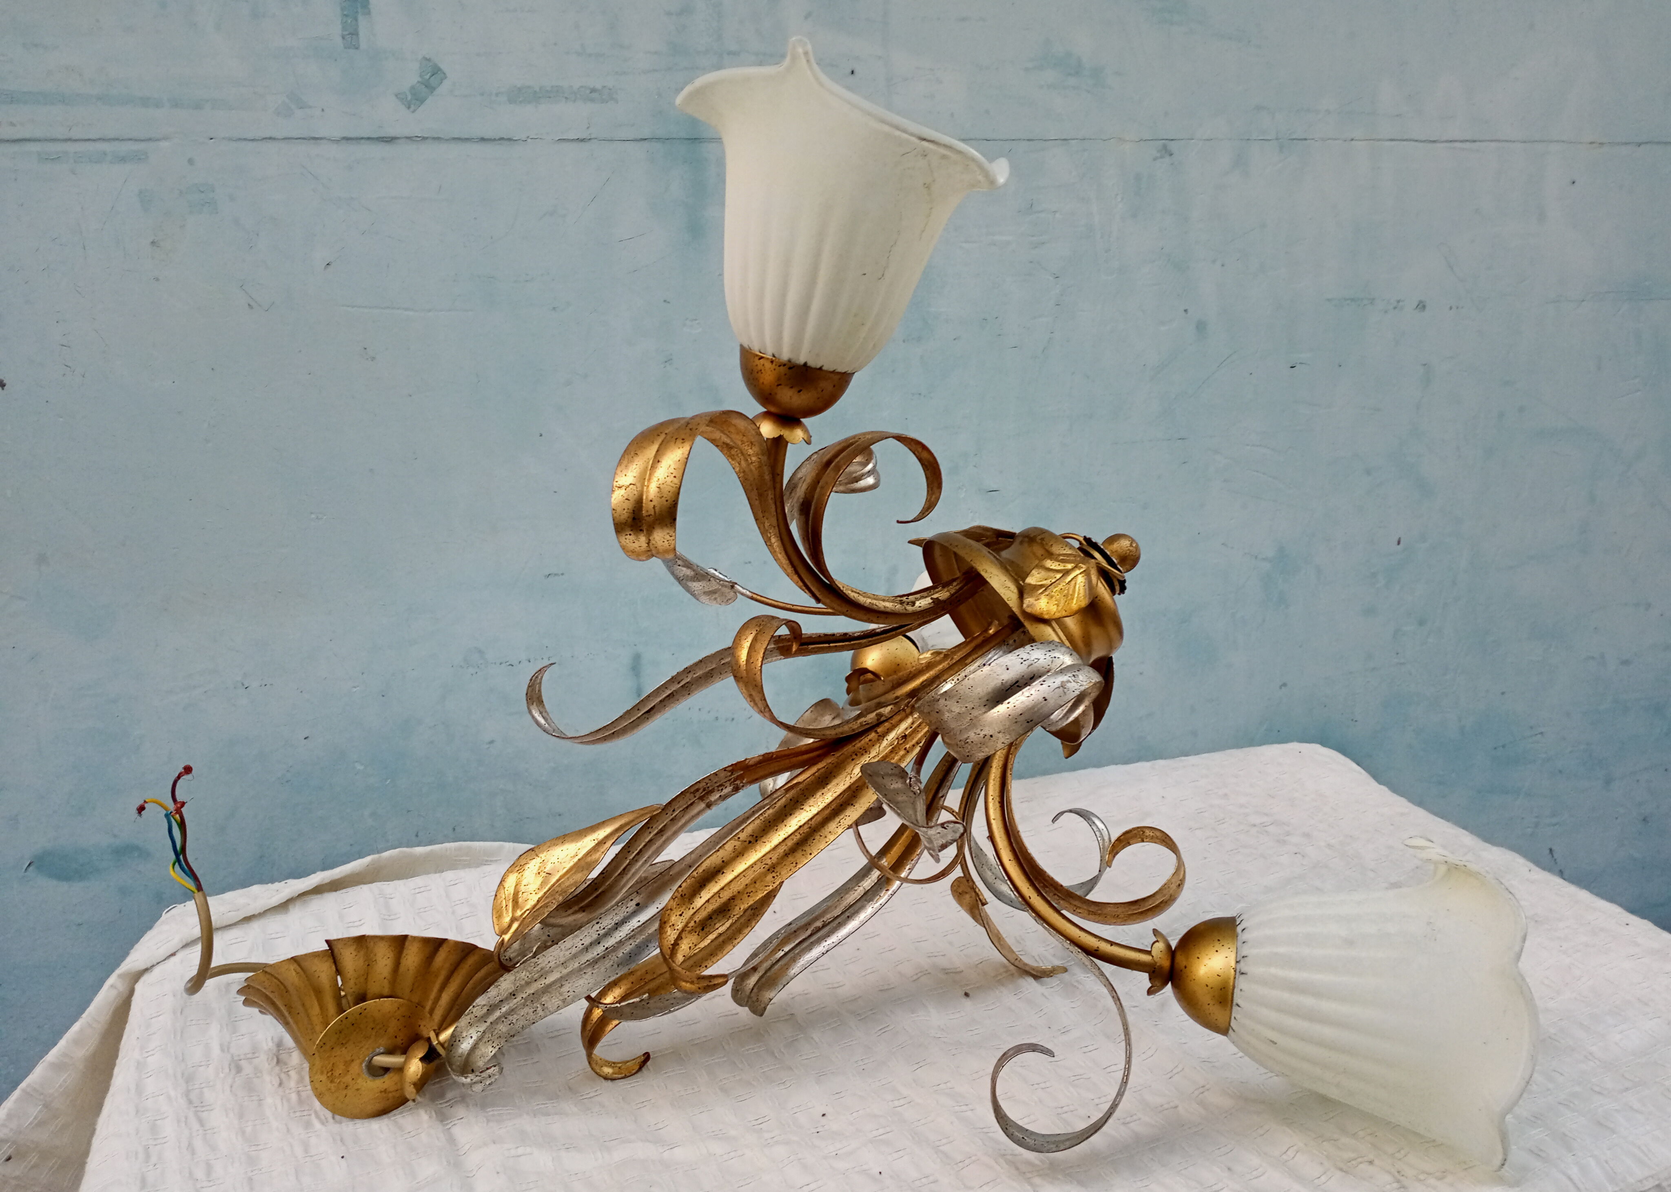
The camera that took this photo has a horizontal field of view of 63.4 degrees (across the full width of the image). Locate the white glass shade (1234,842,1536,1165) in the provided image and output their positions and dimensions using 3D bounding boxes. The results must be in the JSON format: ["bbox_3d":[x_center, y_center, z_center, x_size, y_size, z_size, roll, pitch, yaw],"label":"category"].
[{"bbox_3d":[0.239,0.184,0.621,0.116,0.145,0.145,6,0,13],"label":"white glass shade"}]

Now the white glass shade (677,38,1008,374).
[{"bbox_3d":[-0.003,-0.156,0.602,0.145,0.120,0.145,15,17,0],"label":"white glass shade"}]

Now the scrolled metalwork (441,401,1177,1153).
[{"bbox_3d":[-0.011,0.107,0.743,0.446,0.367,0.313,-36,0,-8],"label":"scrolled metalwork"}]

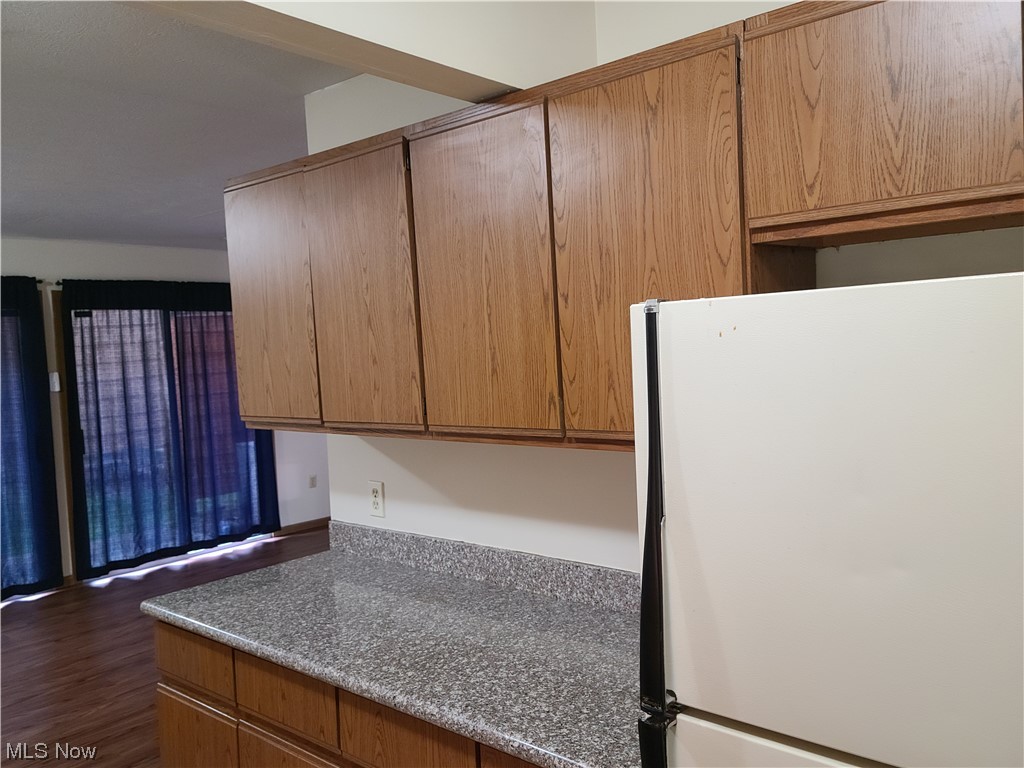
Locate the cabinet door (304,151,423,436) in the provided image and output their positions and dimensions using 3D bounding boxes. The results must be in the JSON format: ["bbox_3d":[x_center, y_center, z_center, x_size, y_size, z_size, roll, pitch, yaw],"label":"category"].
[{"bbox_3d":[-0.375,-0.235,2.110,0.386,0.694,0.020,0,4,40],"label":"cabinet door"}]

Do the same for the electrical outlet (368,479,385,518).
[{"bbox_3d":[-0.424,0.362,2.591,0.071,0.115,0.010,0,4,41],"label":"electrical outlet"}]

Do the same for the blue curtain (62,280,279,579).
[{"bbox_3d":[-2.598,0.269,6.518,0.120,2.150,1.650,0,4,41],"label":"blue curtain"}]

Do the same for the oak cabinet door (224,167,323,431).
[{"bbox_3d":[-0.683,-0.233,2.371,0.391,0.694,0.020,0,4,40],"label":"oak cabinet door"}]

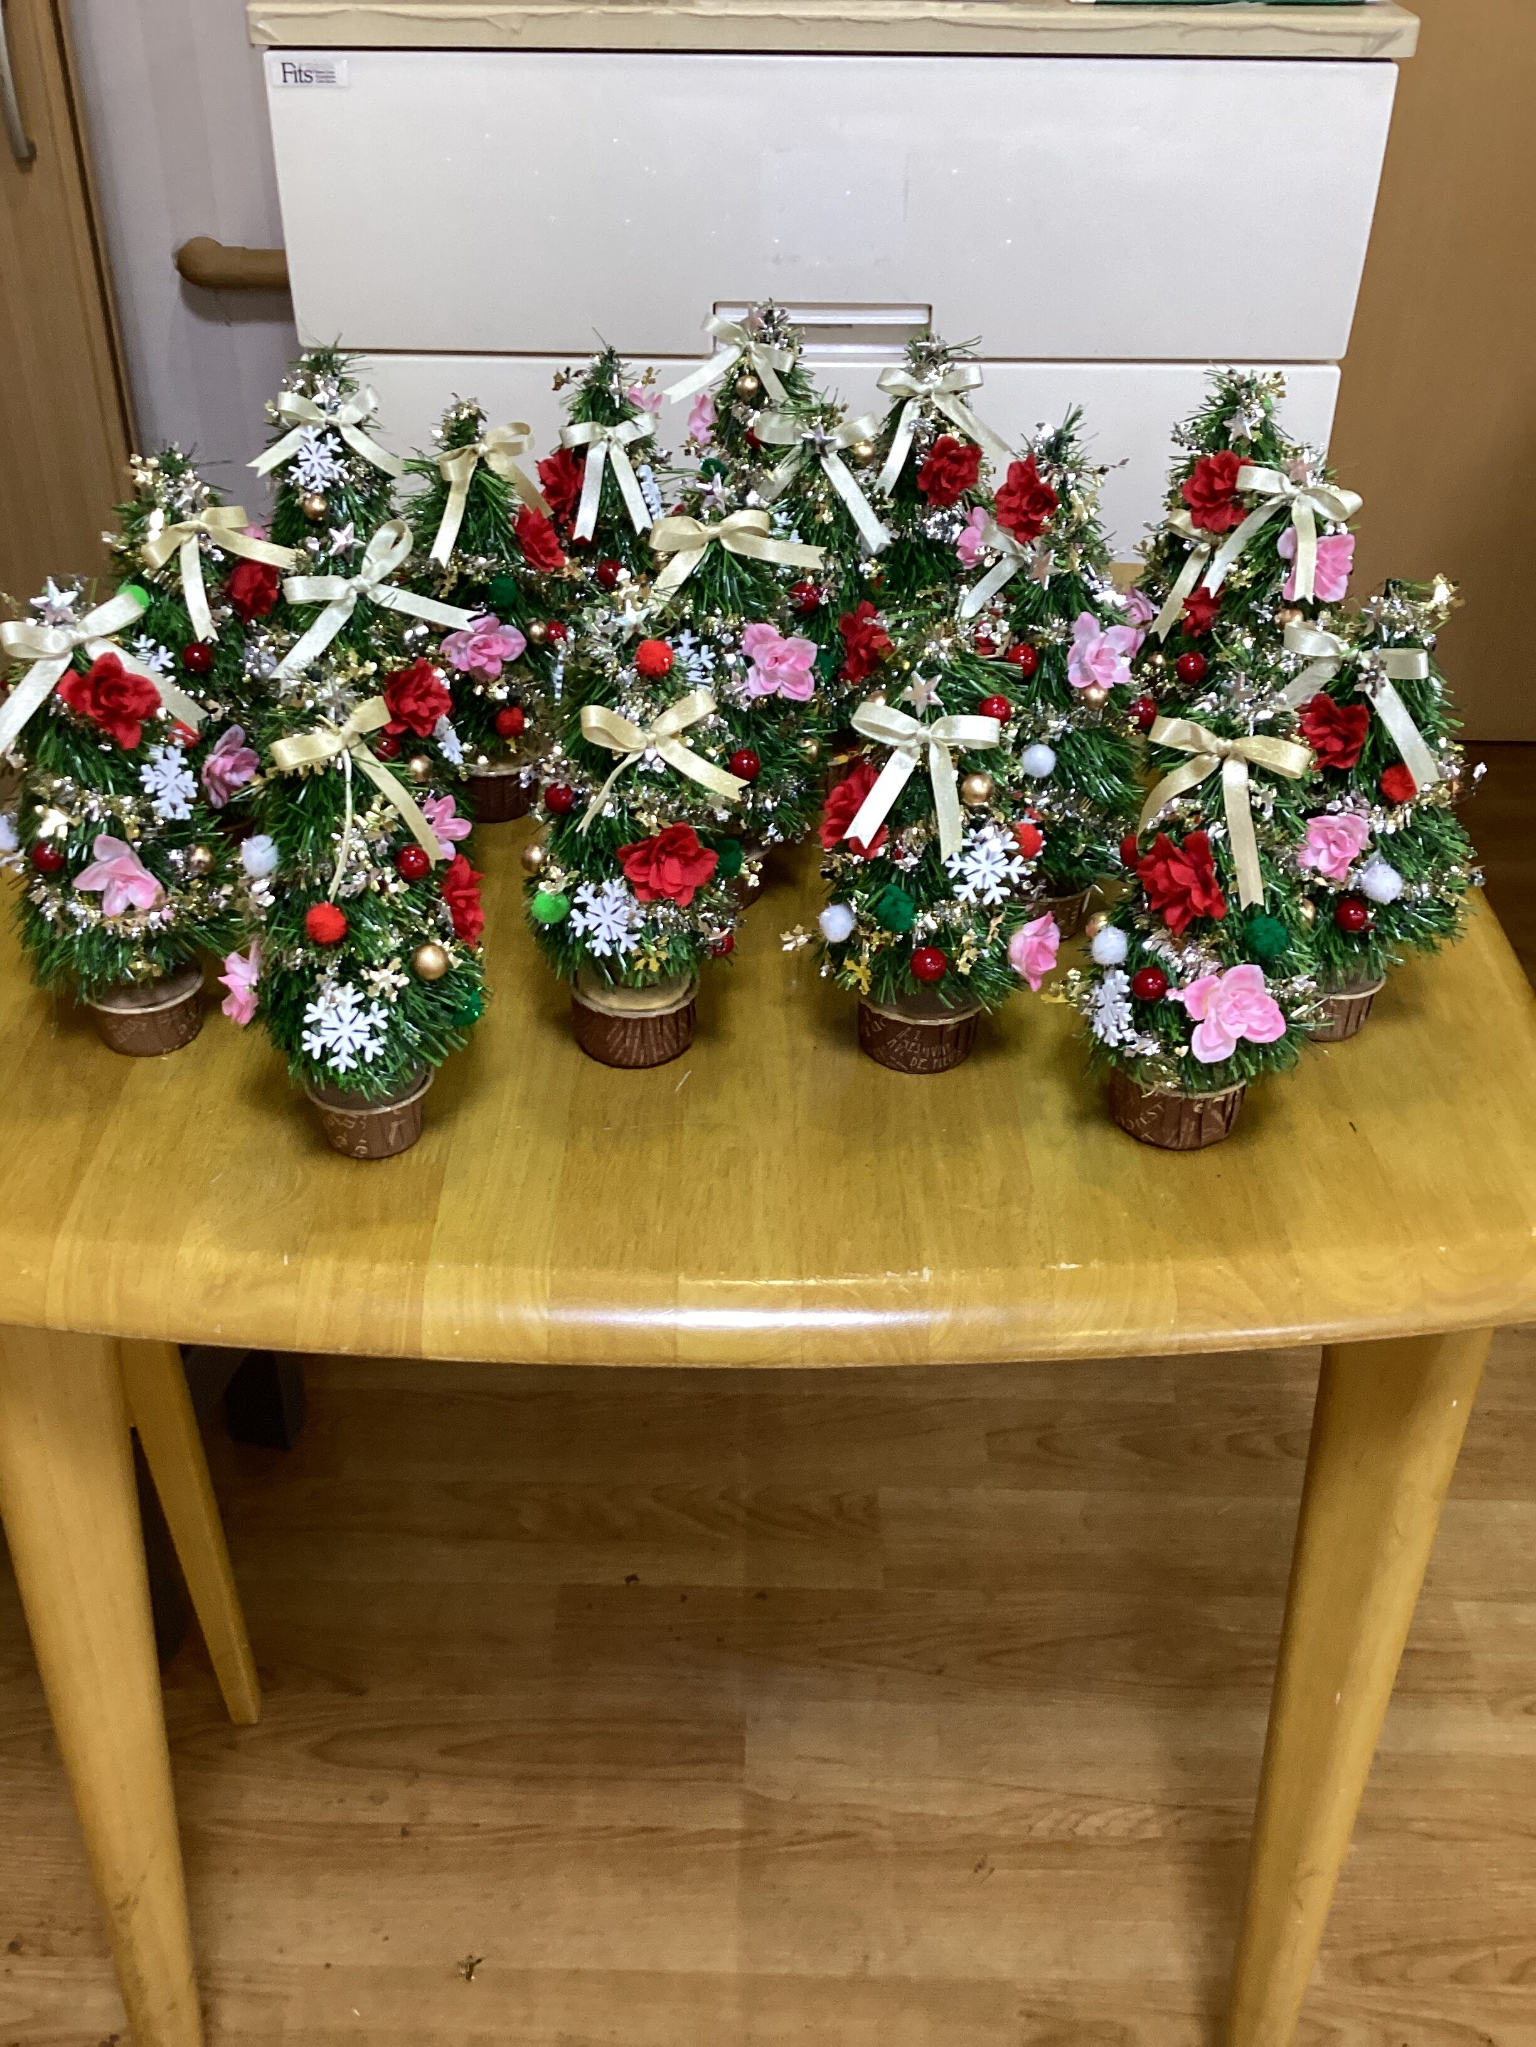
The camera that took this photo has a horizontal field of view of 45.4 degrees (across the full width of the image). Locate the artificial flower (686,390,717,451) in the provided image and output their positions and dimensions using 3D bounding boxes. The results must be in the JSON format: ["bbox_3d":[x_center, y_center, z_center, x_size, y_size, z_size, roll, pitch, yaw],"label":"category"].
[{"bbox_3d":[-0.042,-0.386,1.171,0.019,0.036,0.034,5,33,-9],"label":"artificial flower"}]

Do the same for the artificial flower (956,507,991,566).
[{"bbox_3d":[0.121,-0.275,1.035,0.030,0.033,0.020,-10,23,-16],"label":"artificial flower"}]

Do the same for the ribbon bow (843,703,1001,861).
[{"bbox_3d":[0.060,-0.095,0.711,0.060,0.061,0.022,4,21,4],"label":"ribbon bow"}]

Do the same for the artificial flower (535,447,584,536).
[{"bbox_3d":[-0.119,-0.307,1.058,0.022,0.045,0.040,-13,34,-39],"label":"artificial flower"}]

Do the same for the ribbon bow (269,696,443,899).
[{"bbox_3d":[-0.145,-0.080,0.648,0.062,0.071,0.028,-1,21,-3],"label":"ribbon bow"}]

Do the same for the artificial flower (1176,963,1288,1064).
[{"bbox_3d":[0.172,-0.004,0.680,0.042,0.041,0.022,0,15,-2],"label":"artificial flower"}]

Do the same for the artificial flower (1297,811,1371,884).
[{"bbox_3d":[0.221,-0.069,0.717,0.028,0.028,0.018,12,20,16],"label":"artificial flower"}]

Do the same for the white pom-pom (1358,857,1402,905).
[{"bbox_3d":[0.251,-0.059,0.753,0.018,0.018,0.018,1,33,0],"label":"white pom-pom"}]

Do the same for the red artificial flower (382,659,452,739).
[{"bbox_3d":[-0.156,-0.145,0.815,0.032,0.035,0.019,-12,20,-19],"label":"red artificial flower"}]

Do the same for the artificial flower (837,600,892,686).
[{"bbox_3d":[0.050,-0.195,0.942,0.037,0.045,0.023,-18,28,-27],"label":"artificial flower"}]

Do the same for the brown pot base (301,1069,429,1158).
[{"bbox_3d":[-0.161,0.031,0.746,0.051,0.030,0.051,1,33,0],"label":"brown pot base"}]

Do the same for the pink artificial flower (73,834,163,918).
[{"bbox_3d":[-0.268,-0.061,0.754,0.038,0.036,0.019,7,9,9],"label":"pink artificial flower"}]

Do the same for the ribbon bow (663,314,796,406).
[{"bbox_3d":[-0.024,-0.411,1.137,0.081,0.056,0.025,9,25,12],"label":"ribbon bow"}]

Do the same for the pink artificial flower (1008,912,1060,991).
[{"bbox_3d":[0.113,-0.031,0.781,0.020,0.036,0.035,12,35,16],"label":"pink artificial flower"}]

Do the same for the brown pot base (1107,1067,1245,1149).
[{"bbox_3d":[0.171,0.027,0.758,0.055,0.033,0.055,1,33,0],"label":"brown pot base"}]

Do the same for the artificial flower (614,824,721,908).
[{"bbox_3d":[-0.039,-0.063,0.722,0.040,0.034,0.020,-9,12,-15],"label":"artificial flower"}]

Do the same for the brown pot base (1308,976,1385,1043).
[{"bbox_3d":[0.258,-0.015,0.854,0.053,0.028,0.053,1,34,-1],"label":"brown pot base"}]

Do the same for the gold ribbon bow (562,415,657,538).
[{"bbox_3d":[-0.085,-0.290,0.975,0.050,0.063,0.023,-2,23,-4],"label":"gold ribbon bow"}]

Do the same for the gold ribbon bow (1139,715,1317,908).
[{"bbox_3d":[0.171,-0.079,0.685,0.066,0.075,0.024,1,24,-1],"label":"gold ribbon bow"}]

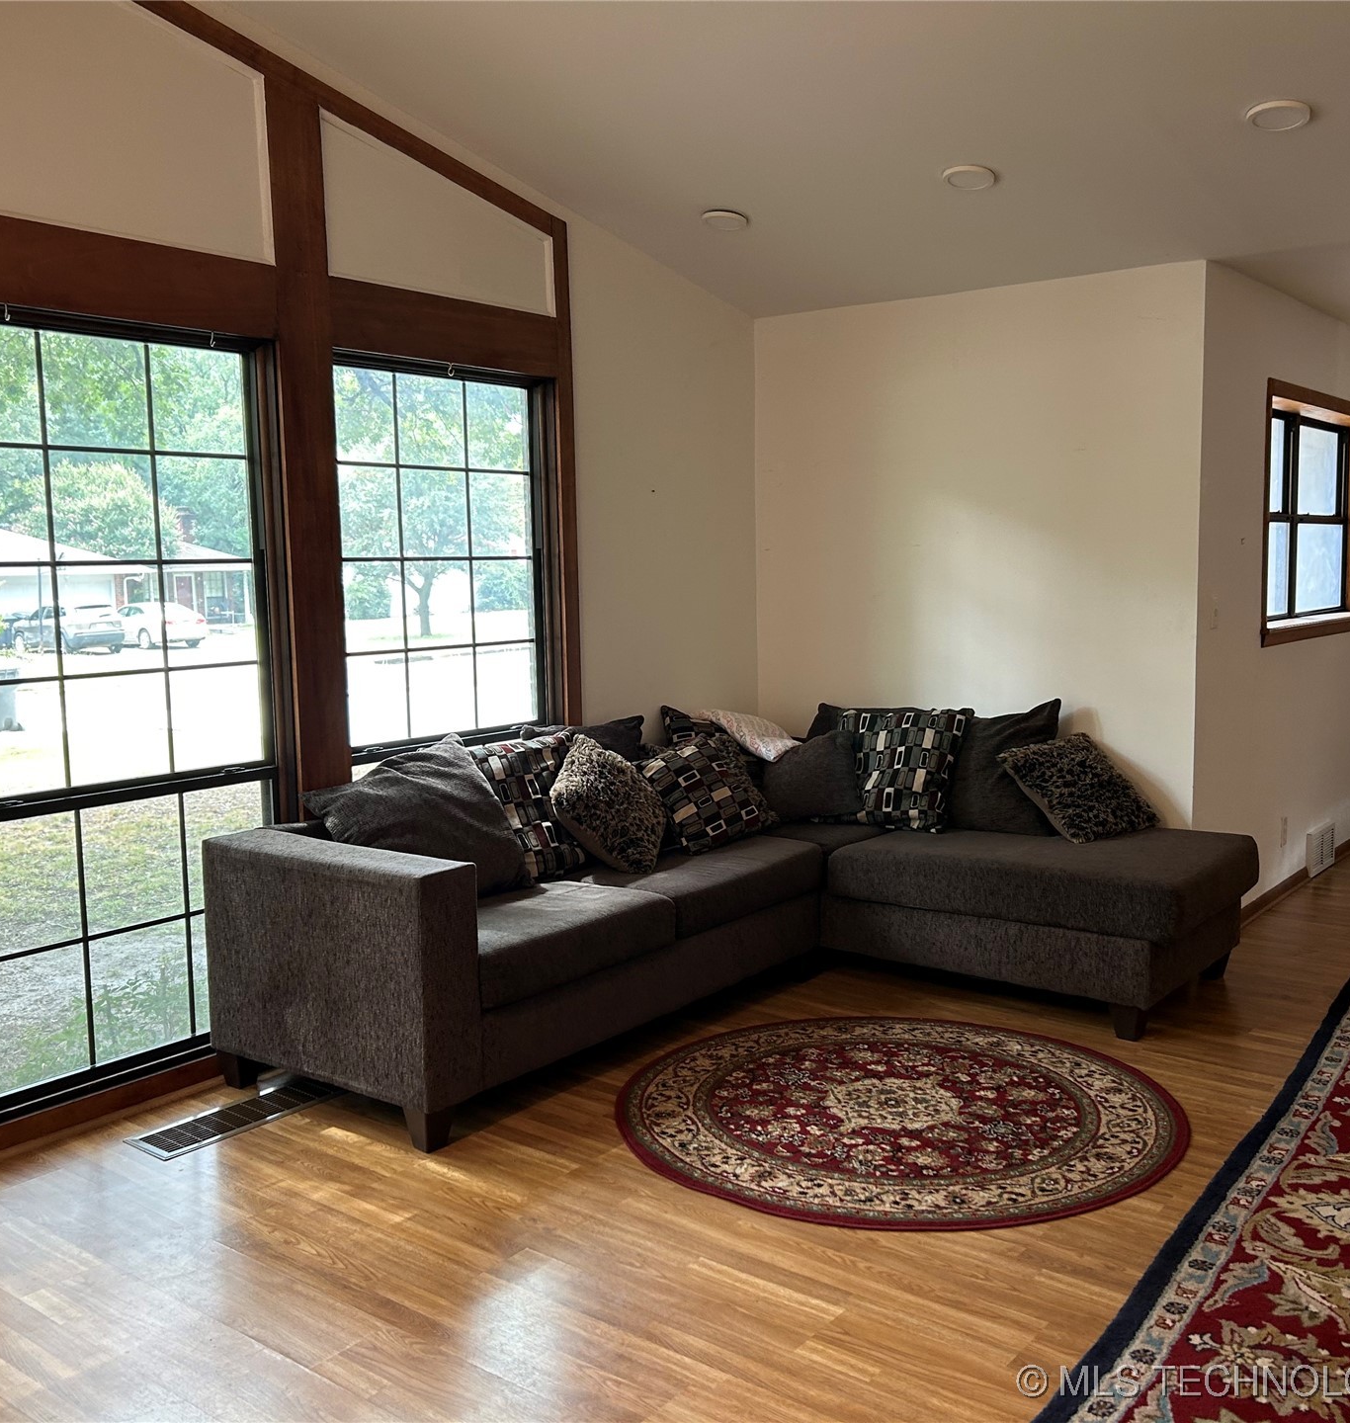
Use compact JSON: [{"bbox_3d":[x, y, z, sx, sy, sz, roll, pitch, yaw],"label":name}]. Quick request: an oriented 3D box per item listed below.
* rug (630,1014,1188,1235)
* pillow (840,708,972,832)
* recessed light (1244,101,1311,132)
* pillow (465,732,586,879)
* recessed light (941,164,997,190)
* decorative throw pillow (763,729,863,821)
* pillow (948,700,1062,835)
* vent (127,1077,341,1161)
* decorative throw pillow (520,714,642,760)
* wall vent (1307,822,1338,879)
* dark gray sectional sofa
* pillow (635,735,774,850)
[{"bbox_3d":[0.590,1.046,3.833,1.490,0.010,1.490,-1,6,0],"label":"rug"},{"bbox_3d":[0.820,0.214,5.348,0.480,0.470,0.150,0,-27,26],"label":"pillow"},{"bbox_3d":[1.628,-1.604,3.843,0.165,0.020,0.165,4,-4,38],"label":"recessed light"},{"bbox_3d":[-0.452,0.310,4.562,0.160,0.460,0.480,-29,-12,37],"label":"pillow"},{"bbox_3d":[0.903,-1.634,4.361,0.168,0.025,0.168,5,-2,0],"label":"recessed light"},{"bbox_3d":[0.507,0.233,5.212,0.400,0.370,0.160,-1,-20,5],"label":"decorative throw pillow"},{"bbox_3d":[1.127,0.179,5.250,0.600,0.460,0.180,4,-16,38],"label":"pillow"},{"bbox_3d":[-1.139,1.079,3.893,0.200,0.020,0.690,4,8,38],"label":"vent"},{"bbox_3d":[-0.238,0.267,5.015,0.180,0.460,0.620,-32,-14,36],"label":"decorative throw pillow"},{"bbox_3d":[2.923,0.625,6.464,0.045,0.200,0.385,4,8,38],"label":"wall vent"},{"bbox_3d":[0.326,0.636,4.480,2.124,0.708,2.699,4,8,38],"label":"dark gray sectional sofa"},{"bbox_3d":[0.095,0.288,4.940,0.420,0.420,0.150,-26,-11,-39],"label":"pillow"}]

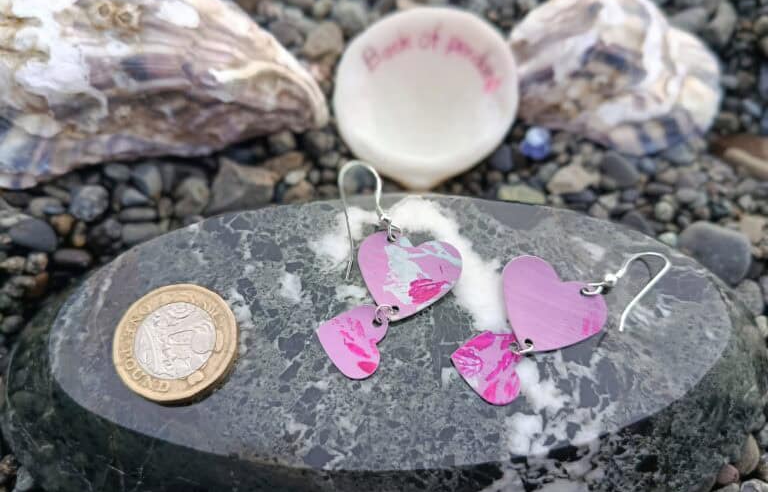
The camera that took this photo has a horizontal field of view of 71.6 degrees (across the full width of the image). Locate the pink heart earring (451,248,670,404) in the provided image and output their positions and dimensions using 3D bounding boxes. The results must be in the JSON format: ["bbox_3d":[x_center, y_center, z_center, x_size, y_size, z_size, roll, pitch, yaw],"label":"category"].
[{"bbox_3d":[0.037,0.010,0.112,0.054,0.005,0.024,-29,69,-18],"label":"pink heart earring"}]

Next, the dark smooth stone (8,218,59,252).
[{"bbox_3d":[-0.094,-0.003,0.143,0.013,0.007,0.009,-11,60,-11],"label":"dark smooth stone"}]

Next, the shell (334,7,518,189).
[{"bbox_3d":[0.013,-0.046,0.165,0.055,0.015,0.053,0,96,3],"label":"shell"}]

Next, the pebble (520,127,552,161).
[{"bbox_3d":[0.048,-0.032,0.169,0.010,0.009,0.010,2,58,-3],"label":"pebble"}]

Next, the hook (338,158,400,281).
[{"bbox_3d":[-0.003,-0.005,0.109,0.011,0.004,0.023,-6,101,-22],"label":"hook"}]

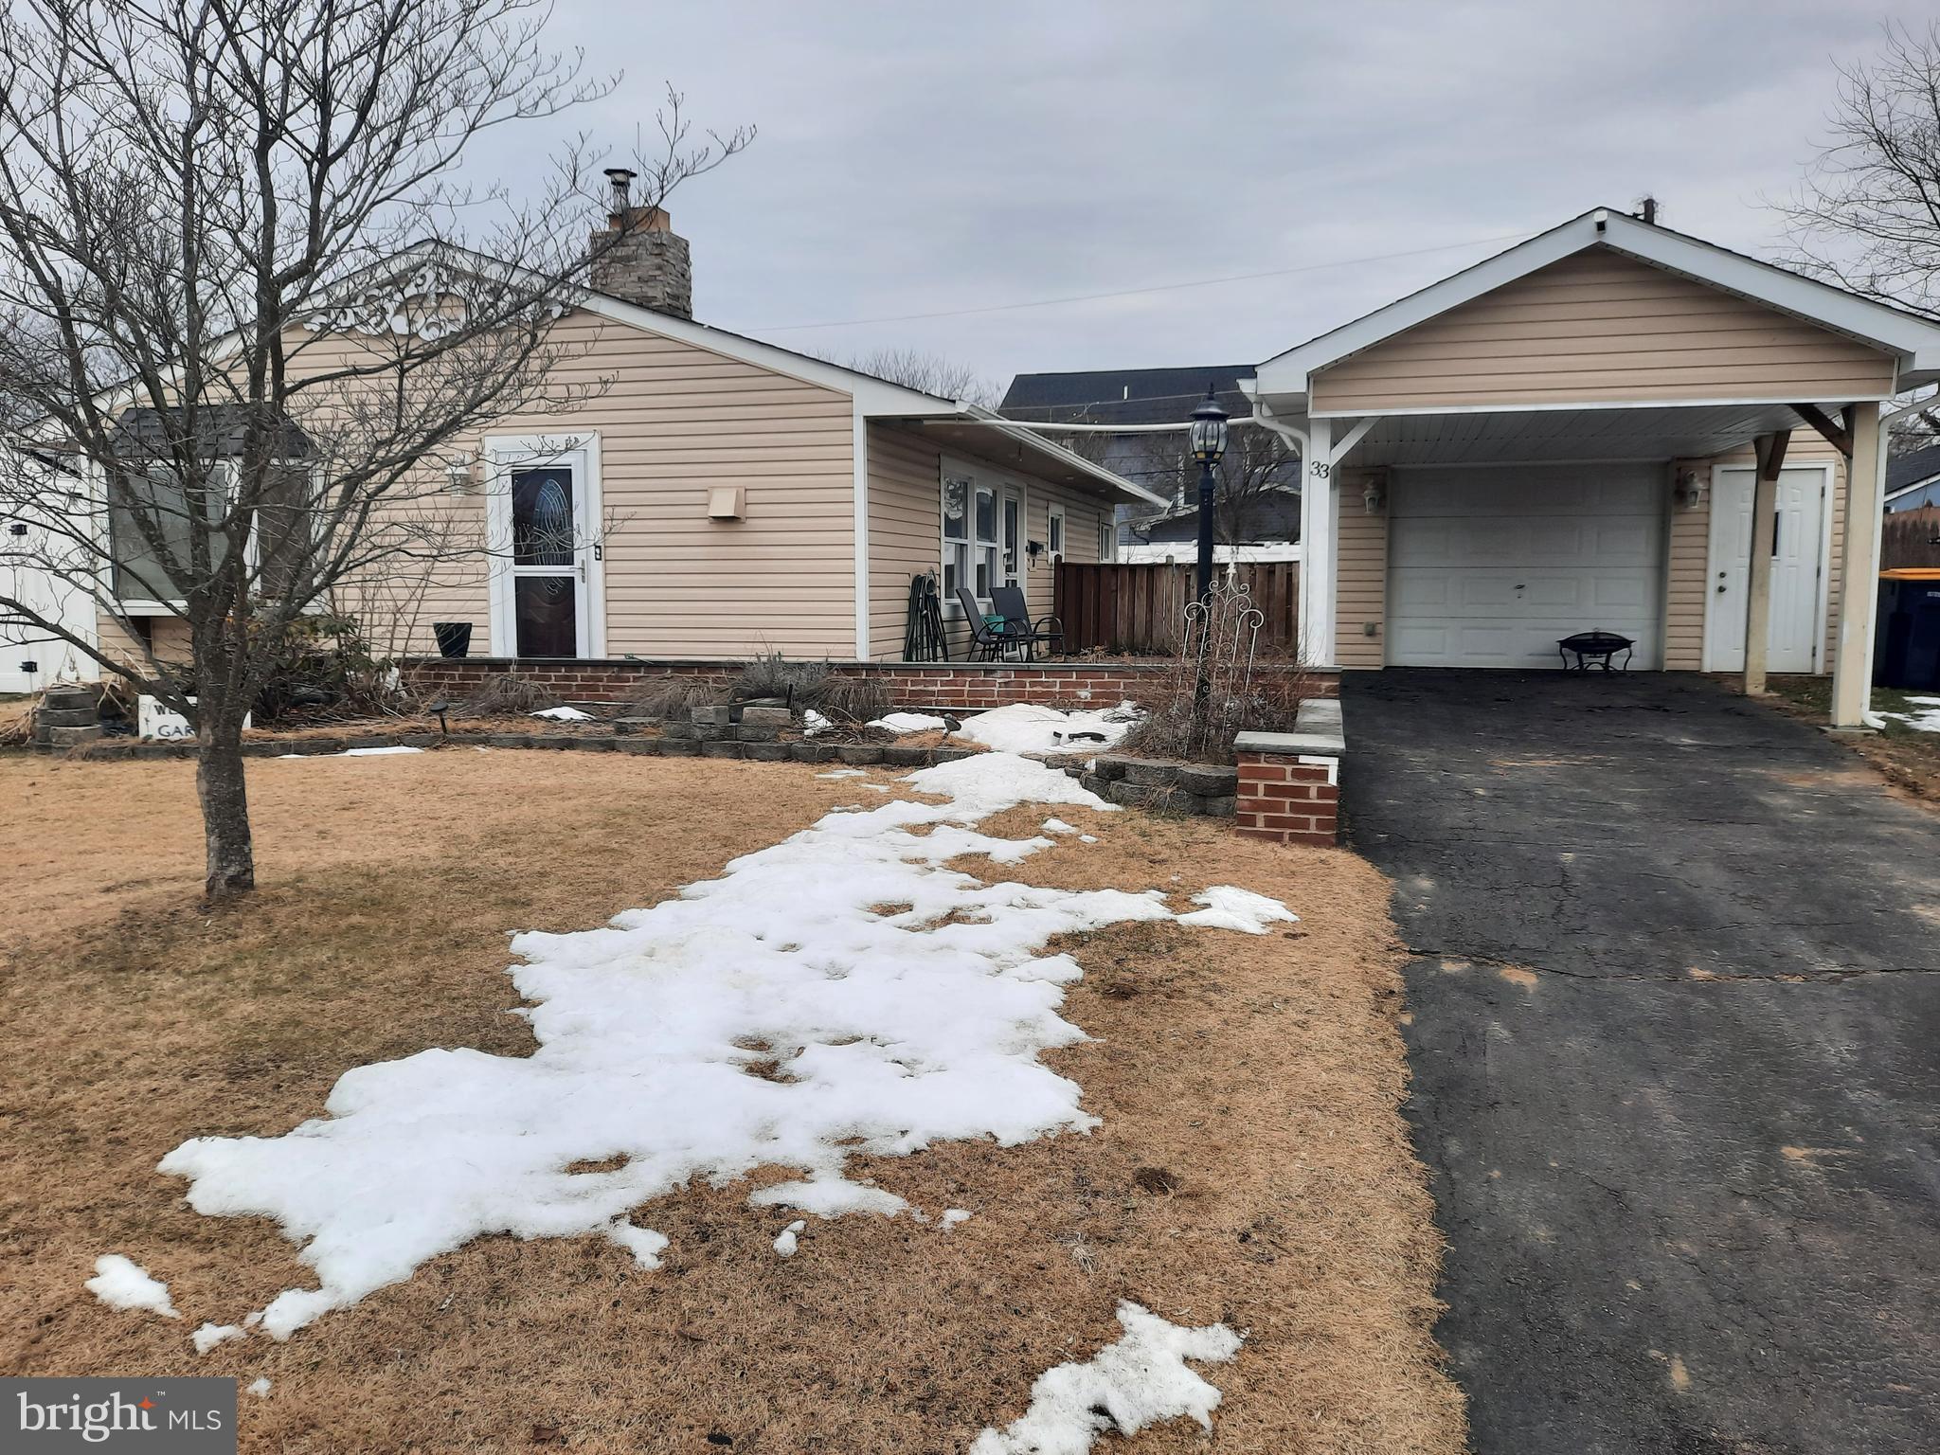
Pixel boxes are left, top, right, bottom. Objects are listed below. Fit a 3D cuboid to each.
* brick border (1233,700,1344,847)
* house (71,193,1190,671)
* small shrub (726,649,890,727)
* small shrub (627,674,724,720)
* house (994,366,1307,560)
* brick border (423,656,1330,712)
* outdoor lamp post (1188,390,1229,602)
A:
[{"bbox_3d":[1.649,0.174,7.116,0.460,0.440,2.400,1,6,14],"label":"brick border"},{"bbox_3d":[-2.759,-3.196,18.992,9.200,4.300,14.200,1,6,14],"label":"house"},{"bbox_3d":[-1.034,-0.262,9.156,1.020,0.450,0.750,1,6,14],"label":"small shrub"},{"bbox_3d":[-1.954,-0.210,9.396,0.650,0.310,0.600,1,6,14],"label":"small shrub"},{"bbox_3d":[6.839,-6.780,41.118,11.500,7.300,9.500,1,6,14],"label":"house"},{"bbox_3d":[-0.946,-0.310,9.824,6.850,0.340,0.300,1,6,14],"label":"brick border"},{"bbox_3d":[1.298,-0.907,7.665,0.230,1.880,0.230,1,6,14],"label":"outdoor lamp post"}]

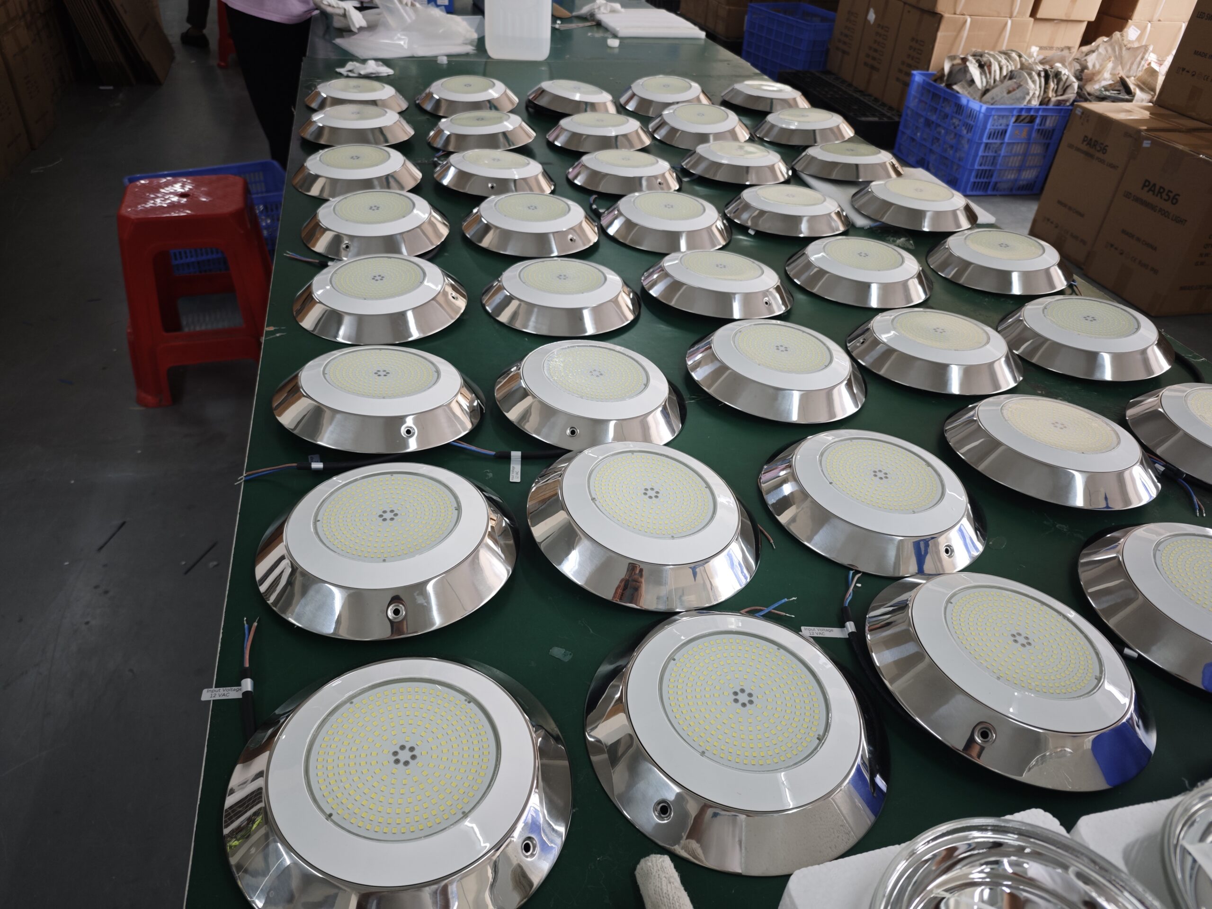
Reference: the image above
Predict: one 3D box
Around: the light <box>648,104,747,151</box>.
[{"bbox_3d":[0.223,-0.785,1.917,0.238,0.035,0.238,3,42,0],"label":"light"}]

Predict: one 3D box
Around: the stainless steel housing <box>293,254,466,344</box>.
[{"bbox_3d":[-0.319,-0.228,1.136,0.238,0.035,0.238,6,39,0],"label":"stainless steel housing"}]

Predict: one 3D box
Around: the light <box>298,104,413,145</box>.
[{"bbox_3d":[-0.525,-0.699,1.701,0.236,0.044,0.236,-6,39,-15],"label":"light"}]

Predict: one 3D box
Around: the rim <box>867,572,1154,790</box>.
[{"bbox_3d":[0.333,0.166,0.663,0.230,0.029,0.230,9,34,0],"label":"rim"}]

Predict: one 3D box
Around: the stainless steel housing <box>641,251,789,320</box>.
[{"bbox_3d":[0.173,-0.268,1.237,0.238,0.035,0.238,8,33,0],"label":"stainless steel housing"}]

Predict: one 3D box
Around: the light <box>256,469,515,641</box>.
[{"bbox_3d":[-0.196,0.069,0.734,0.235,0.041,0.235,5,36,0],"label":"light"}]

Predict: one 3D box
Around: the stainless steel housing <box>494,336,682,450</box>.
[{"bbox_3d":[-0.015,-0.080,0.986,0.238,0.035,0.238,10,36,0],"label":"stainless steel housing"}]

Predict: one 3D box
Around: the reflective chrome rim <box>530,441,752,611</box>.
[{"bbox_3d":[0.041,0.051,0.778,0.230,0.029,0.230,12,38,0],"label":"reflective chrome rim"}]

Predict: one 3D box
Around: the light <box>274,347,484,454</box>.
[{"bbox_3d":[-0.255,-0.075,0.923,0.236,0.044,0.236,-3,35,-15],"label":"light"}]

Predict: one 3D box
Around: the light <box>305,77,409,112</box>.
[{"bbox_3d":[-0.579,-0.837,1.877,0.230,0.029,0.230,6,38,0],"label":"light"}]

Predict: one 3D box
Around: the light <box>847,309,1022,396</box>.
[{"bbox_3d":[0.448,-0.150,1.092,0.230,0.029,0.230,3,35,0],"label":"light"}]

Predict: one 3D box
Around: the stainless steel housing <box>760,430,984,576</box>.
[{"bbox_3d":[0.277,0.035,0.825,0.230,0.029,0.230,6,36,0],"label":"stainless steel housing"}]

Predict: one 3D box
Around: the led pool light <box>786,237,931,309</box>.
[{"bbox_3d":[0.412,-0.306,1.302,0.235,0.041,0.235,5,38,0],"label":"led pool light"}]

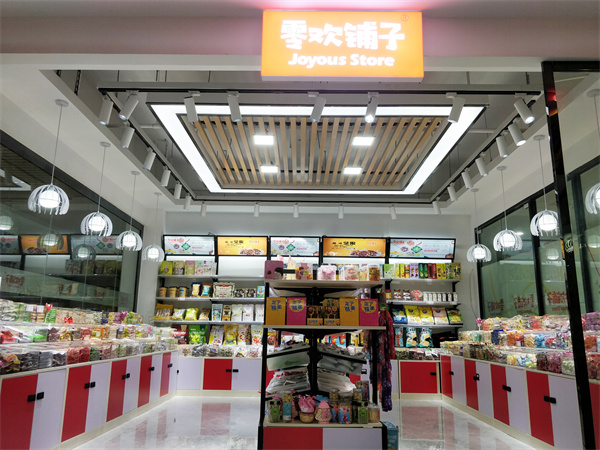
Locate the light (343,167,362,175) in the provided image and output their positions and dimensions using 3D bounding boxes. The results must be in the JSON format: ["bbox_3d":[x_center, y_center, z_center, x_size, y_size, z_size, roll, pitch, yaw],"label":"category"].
[{"bbox_3d":[0.747,-0.776,5.890,0.235,0.040,0.235,1,-14,1],"label":"light"}]

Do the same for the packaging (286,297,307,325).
[{"bbox_3d":[-0.020,0.613,2.945,0.135,0.188,0.095,1,-14,1],"label":"packaging"}]

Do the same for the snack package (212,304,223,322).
[{"bbox_3d":[-1.362,1.450,6.866,0.165,0.270,0.080,1,-17,1],"label":"snack package"}]

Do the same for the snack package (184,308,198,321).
[{"bbox_3d":[-1.874,1.559,7.232,0.234,0.230,0.100,1,-28,1],"label":"snack package"}]

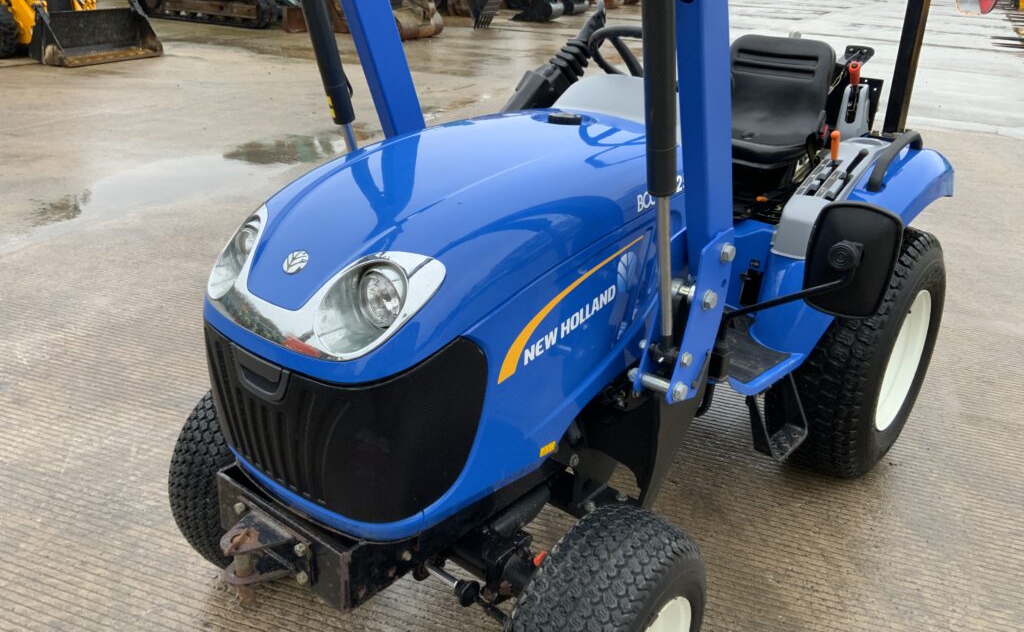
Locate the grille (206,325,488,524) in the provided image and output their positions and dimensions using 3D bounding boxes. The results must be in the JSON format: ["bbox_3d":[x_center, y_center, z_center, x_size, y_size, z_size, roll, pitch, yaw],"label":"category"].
[{"bbox_3d":[-0.352,0.137,1.633,0.571,0.330,0.286,20,30,35],"label":"grille"}]

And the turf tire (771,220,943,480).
[{"bbox_3d":[1.120,0.103,2.774,0.312,0.824,0.831,20,30,35],"label":"turf tire"}]

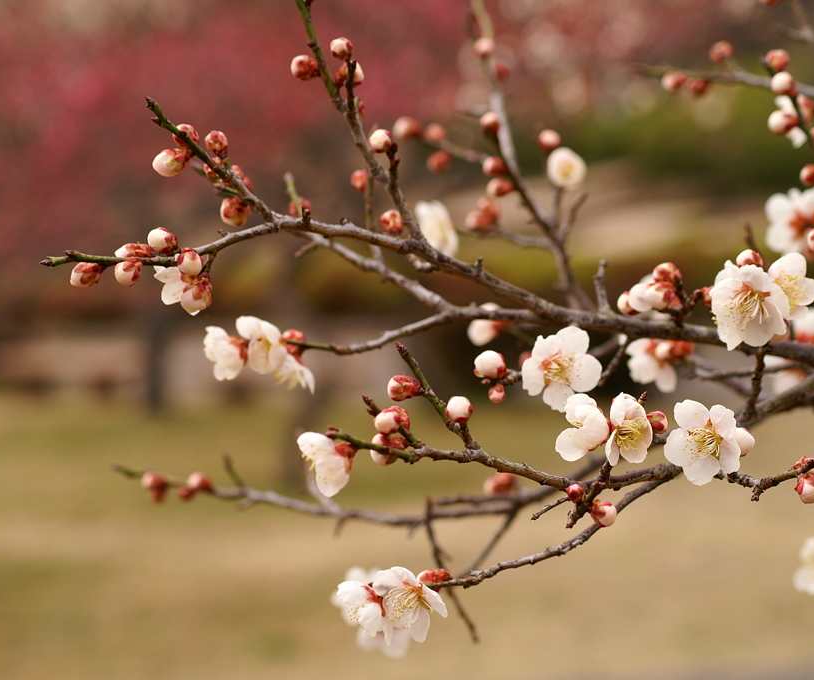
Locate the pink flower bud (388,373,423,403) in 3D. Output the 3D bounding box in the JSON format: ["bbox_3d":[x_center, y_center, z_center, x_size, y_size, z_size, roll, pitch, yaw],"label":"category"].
[{"bbox_3d":[-0.001,0.016,0.700,0.012,0.008,0.008,-2,0,-14],"label":"pink flower bud"}]

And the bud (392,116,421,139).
[{"bbox_3d":[0.000,-0.079,0.800,0.011,0.008,0.008,3,0,-18],"label":"bud"}]

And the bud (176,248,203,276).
[{"bbox_3d":[-0.069,-0.025,0.675,0.008,0.010,0.008,-3,-30,0],"label":"bud"}]

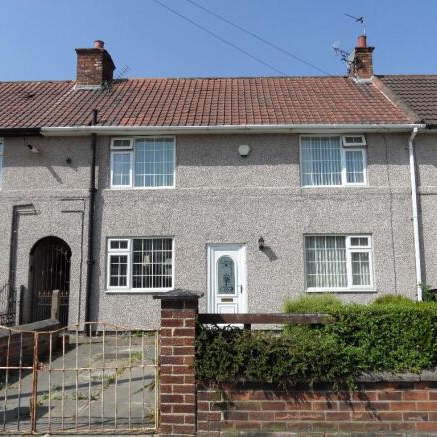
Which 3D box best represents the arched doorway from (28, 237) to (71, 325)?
[{"bbox_3d":[-4.117,1.571,9.883,1.050,2.250,0.280,0,-6,1],"label":"arched doorway"}]

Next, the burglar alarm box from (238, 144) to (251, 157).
[{"bbox_3d":[0.666,-1.711,10.259,0.321,0.298,0.100,0,-6,0],"label":"burglar alarm box"}]

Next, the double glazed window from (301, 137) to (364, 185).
[{"bbox_3d":[2.843,-1.411,9.999,1.620,1.300,0.120,0,-6,1],"label":"double glazed window"}]

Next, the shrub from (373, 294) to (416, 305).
[{"bbox_3d":[3.181,1.880,7.279,0.809,1.008,0.728,0,-6,1],"label":"shrub"}]

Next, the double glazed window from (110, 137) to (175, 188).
[{"bbox_3d":[-1.912,-1.423,10.349,1.657,1.363,0.100,0,-6,0],"label":"double glazed window"}]

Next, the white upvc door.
[{"bbox_3d":[0.236,1.673,10.015,0.974,2.065,0.100,0,-6,0],"label":"white upvc door"}]

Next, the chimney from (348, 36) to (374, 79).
[{"bbox_3d":[4.733,-5.278,13.460,0.602,1.805,0.850,0,-6,0],"label":"chimney"}]

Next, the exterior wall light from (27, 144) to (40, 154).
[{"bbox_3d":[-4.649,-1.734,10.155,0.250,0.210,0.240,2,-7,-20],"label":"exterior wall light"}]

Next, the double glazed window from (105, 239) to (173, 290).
[{"bbox_3d":[-1.881,1.101,9.804,1.630,1.290,0.120,0,-6,1],"label":"double glazed window"}]

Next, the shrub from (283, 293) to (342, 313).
[{"bbox_3d":[1.711,1.875,7.307,1.069,1.042,0.962,0,-6,1],"label":"shrub"}]

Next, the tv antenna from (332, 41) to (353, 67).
[{"bbox_3d":[3.993,-5.317,12.982,0.720,0.520,0.350,3,-7,-30],"label":"tv antenna"}]

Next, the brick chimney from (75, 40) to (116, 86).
[{"bbox_3d":[-4.181,-5.157,13.818,0.930,1.950,1.330,0,-6,1],"label":"brick chimney"}]

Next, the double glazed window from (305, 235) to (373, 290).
[{"bbox_3d":[3.004,1.095,10.069,1.668,1.387,0.100,0,-6,0],"label":"double glazed window"}]

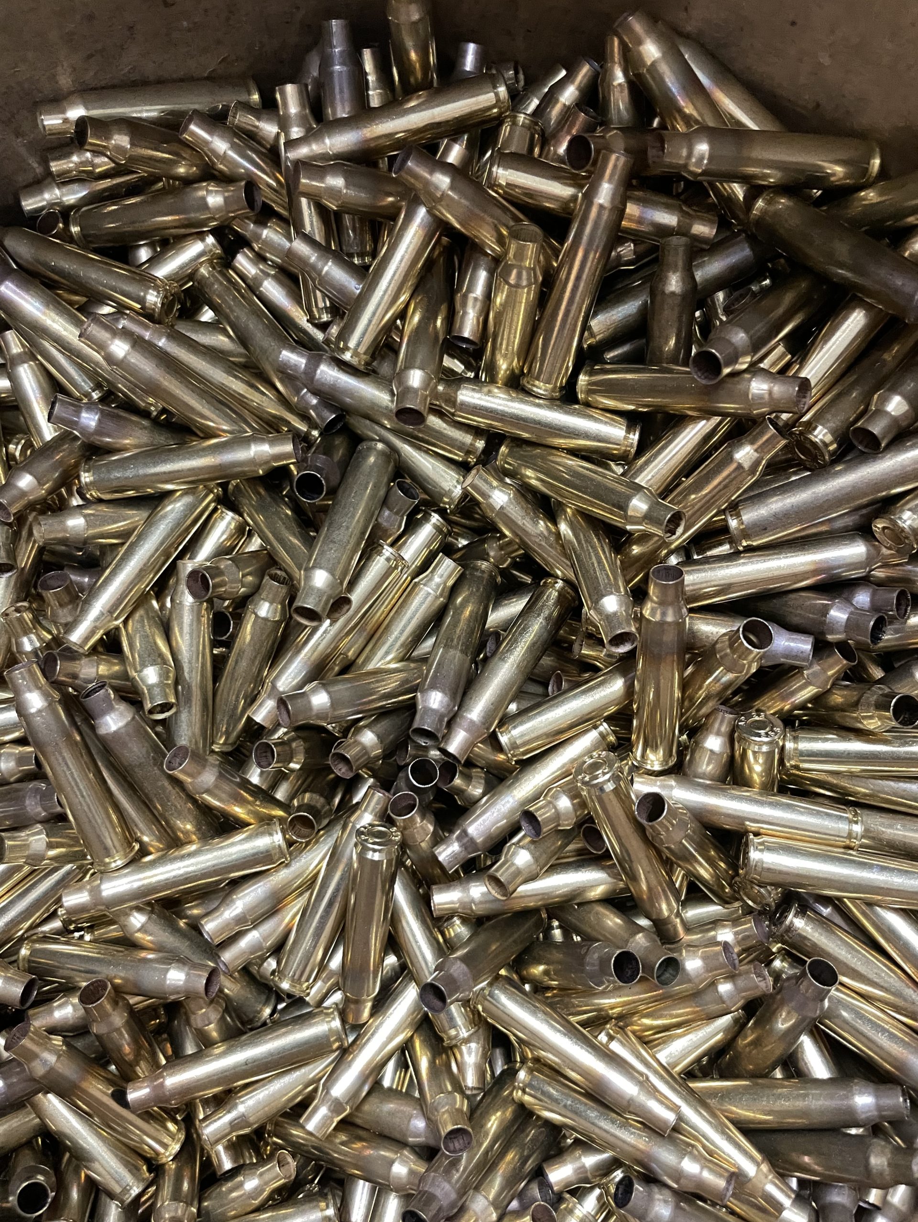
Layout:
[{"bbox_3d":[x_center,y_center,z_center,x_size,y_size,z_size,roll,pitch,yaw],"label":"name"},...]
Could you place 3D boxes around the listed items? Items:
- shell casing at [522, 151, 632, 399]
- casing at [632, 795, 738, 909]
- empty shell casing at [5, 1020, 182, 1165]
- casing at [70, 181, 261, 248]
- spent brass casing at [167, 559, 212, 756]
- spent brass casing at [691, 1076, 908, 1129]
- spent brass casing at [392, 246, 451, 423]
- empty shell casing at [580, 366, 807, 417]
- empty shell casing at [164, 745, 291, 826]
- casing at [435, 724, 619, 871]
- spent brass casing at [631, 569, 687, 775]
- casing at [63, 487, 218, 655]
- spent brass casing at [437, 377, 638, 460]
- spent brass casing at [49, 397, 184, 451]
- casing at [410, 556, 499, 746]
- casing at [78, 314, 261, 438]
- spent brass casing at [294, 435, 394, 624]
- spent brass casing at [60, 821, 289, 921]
[{"bbox_3d":[0.023,-0.065,0.179,0.010,0.010,0.045,17,114,1],"label":"shell casing"},{"bbox_3d":[0.049,0.049,0.191,0.010,0.045,0.010,-45,43,0],"label":"casing"},{"bbox_3d":[-0.077,0.102,0.196,0.045,0.010,0.010,52,53,-24],"label":"empty shell casing"},{"bbox_3d":[-0.064,-0.086,0.200,0.045,0.010,0.010,0,74,22],"label":"casing"},{"bbox_3d":[-0.059,0.012,0.202,0.010,0.010,0.045,4,98,1],"label":"spent brass casing"},{"bbox_3d":[0.066,0.098,0.184,0.045,0.010,0.010,-18,65,29],"label":"spent brass casing"},{"bbox_3d":[-0.007,-0.060,0.197,0.010,0.010,0.045,6,66,3],"label":"spent brass casing"},{"bbox_3d":[0.044,-0.042,0.177,0.045,0.010,0.010,15,72,39],"label":"empty shell casing"},{"bbox_3d":[-0.048,0.043,0.206,0.010,0.045,0.010,-45,43,-3],"label":"empty shell casing"},{"bbox_3d":[0.014,0.039,0.195,0.045,0.010,0.010,-37,78,-12],"label":"casing"},{"bbox_3d":[0.041,0.012,0.187,0.010,0.045,0.010,4,31,13],"label":"spent brass casing"},{"bbox_3d":[-0.068,-0.011,0.197,0.010,0.010,0.045,29,67,5],"label":"casing"},{"bbox_3d":[0.014,-0.039,0.183,0.045,0.010,0.010,15,69,2],"label":"spent brass casing"},{"bbox_3d":[-0.064,-0.035,0.197,0.045,0.010,0.010,20,68,-15],"label":"spent brass casing"},{"bbox_3d":[-0.001,0.008,0.199,0.010,0.010,0.045,16,52,4],"label":"casing"},{"bbox_3d":[-0.061,-0.047,0.199,0.010,0.045,0.010,-54,38,1],"label":"casing"},{"bbox_3d":[-0.024,-0.017,0.192,0.010,0.010,0.045,24,55,-8],"label":"spent brass casing"},{"bbox_3d":[-0.059,0.054,0.192,0.045,0.010,0.010,-15,75,-9],"label":"spent brass casing"}]

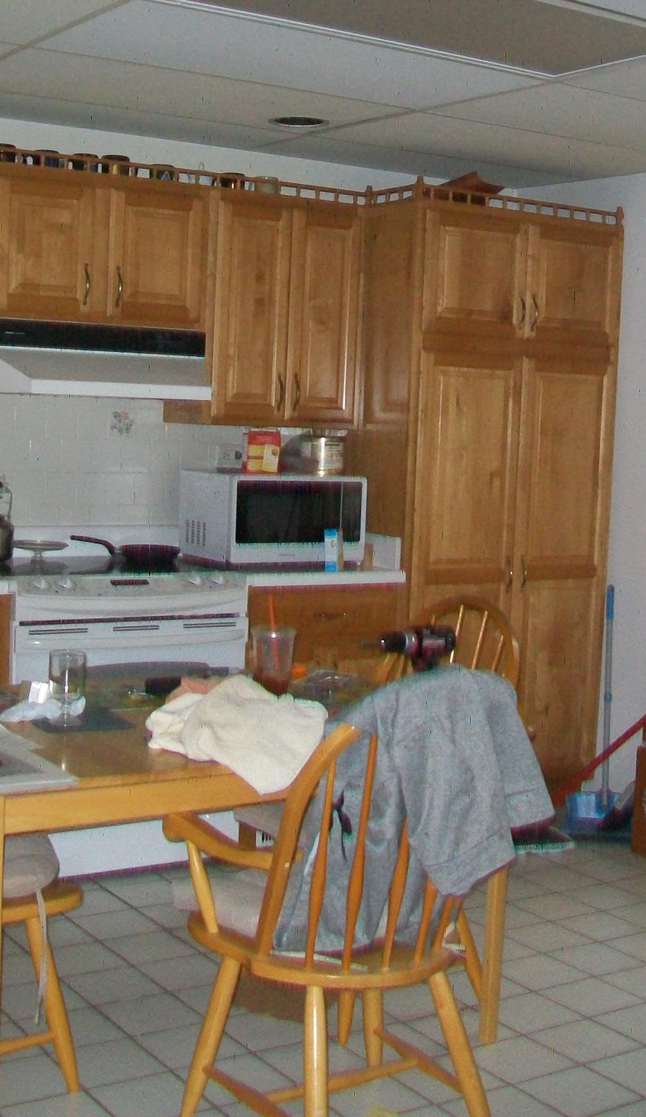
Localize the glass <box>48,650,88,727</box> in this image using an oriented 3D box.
[{"bbox_3d":[-0.566,0.283,3.228,0.083,0.155,0.083,-1,7,-32],"label":"glass"}]

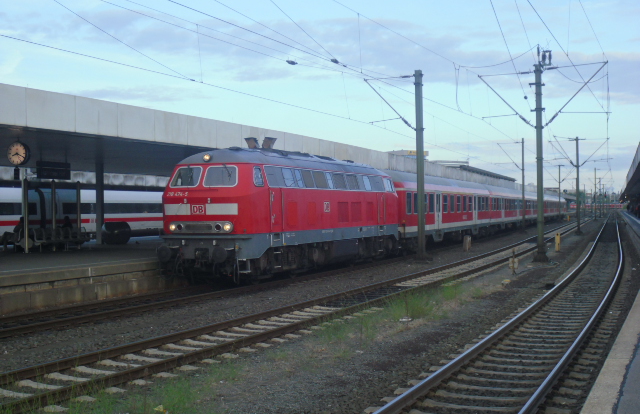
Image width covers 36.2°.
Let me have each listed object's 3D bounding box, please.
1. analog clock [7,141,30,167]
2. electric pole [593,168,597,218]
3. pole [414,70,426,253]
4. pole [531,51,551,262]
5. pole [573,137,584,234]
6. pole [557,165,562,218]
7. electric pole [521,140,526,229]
[{"bbox_3d":[-8.923,-1.583,29.000,0.680,0.690,0.220,-1,0,21],"label":"analog clock"},{"bbox_3d":[41.641,-2.039,148.000,0.380,7.850,0.340,-1,0,21],"label":"electric pole"},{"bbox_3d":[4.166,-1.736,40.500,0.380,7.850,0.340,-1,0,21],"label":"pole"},{"bbox_3d":[9.001,-2.061,40.000,0.620,8.570,0.500,-1,0,21],"label":"pole"},{"bbox_3d":[21.368,-1.777,81.000,0.500,7.940,0.400,-1,0,21],"label":"pole"},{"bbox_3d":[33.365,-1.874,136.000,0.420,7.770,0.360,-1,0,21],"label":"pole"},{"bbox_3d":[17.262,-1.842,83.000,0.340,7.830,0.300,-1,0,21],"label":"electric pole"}]

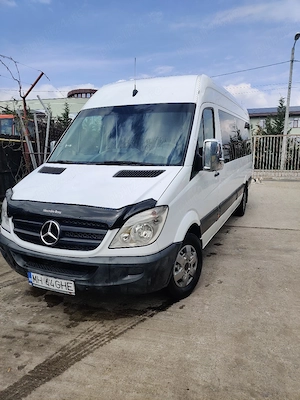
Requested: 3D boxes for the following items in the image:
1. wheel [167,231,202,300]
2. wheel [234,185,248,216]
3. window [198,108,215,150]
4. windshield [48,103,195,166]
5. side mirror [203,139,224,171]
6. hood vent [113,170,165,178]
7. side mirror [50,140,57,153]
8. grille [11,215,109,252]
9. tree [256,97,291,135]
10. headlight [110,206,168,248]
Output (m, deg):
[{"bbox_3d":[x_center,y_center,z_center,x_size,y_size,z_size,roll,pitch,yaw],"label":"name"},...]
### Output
[{"bbox_3d":[0.309,0.685,3.265,0.240,0.700,0.700,8,13,39],"label":"wheel"},{"bbox_3d":[2.000,0.022,6.751,0.240,0.690,0.690,4,11,25],"label":"wheel"},{"bbox_3d":[0.666,-0.734,3.637,0.070,0.680,0.820,-2,9,26],"label":"window"},{"bbox_3d":[-0.348,-0.801,3.615,1.740,0.940,0.170,4,-32,25],"label":"windshield"},{"bbox_3d":[0.679,-0.473,3.321,0.210,0.340,0.140,4,11,25],"label":"side mirror"},{"bbox_3d":[-0.100,-0.247,2.957,0.450,0.040,0.150,2,33,11],"label":"hood vent"},{"bbox_3d":[-1.271,-0.616,4.215,0.210,0.340,0.140,4,11,25],"label":"side mirror"},{"bbox_3d":[-0.848,0.268,2.695,1.080,0.280,0.160,4,11,25],"label":"grille"},{"bbox_3d":[6.758,-3.634,17.139,2.000,4.000,2.000,-1,10,0],"label":"tree"},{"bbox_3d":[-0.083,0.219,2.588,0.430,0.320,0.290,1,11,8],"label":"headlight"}]

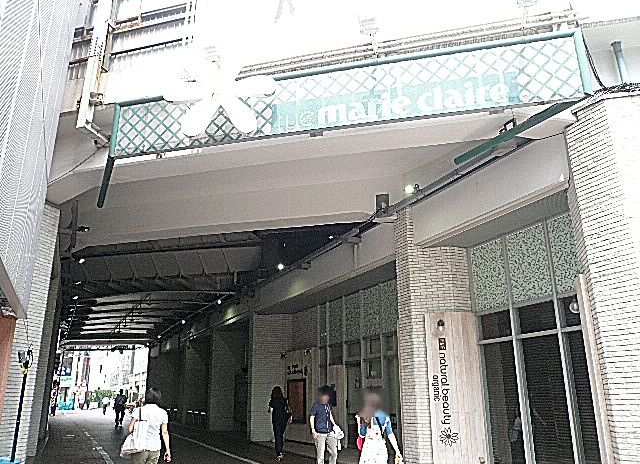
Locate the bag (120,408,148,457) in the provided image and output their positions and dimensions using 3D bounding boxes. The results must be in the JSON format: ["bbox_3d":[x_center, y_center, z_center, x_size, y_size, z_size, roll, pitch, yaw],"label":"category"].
[{"bbox_3d":[-2.280,2.464,6.362,0.340,0.560,0.160,5,-18,-16],"label":"bag"}]

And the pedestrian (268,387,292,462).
[{"bbox_3d":[-0.934,4.526,12.235,0.540,1.630,0.380,7,-19,-24],"label":"pedestrian"}]

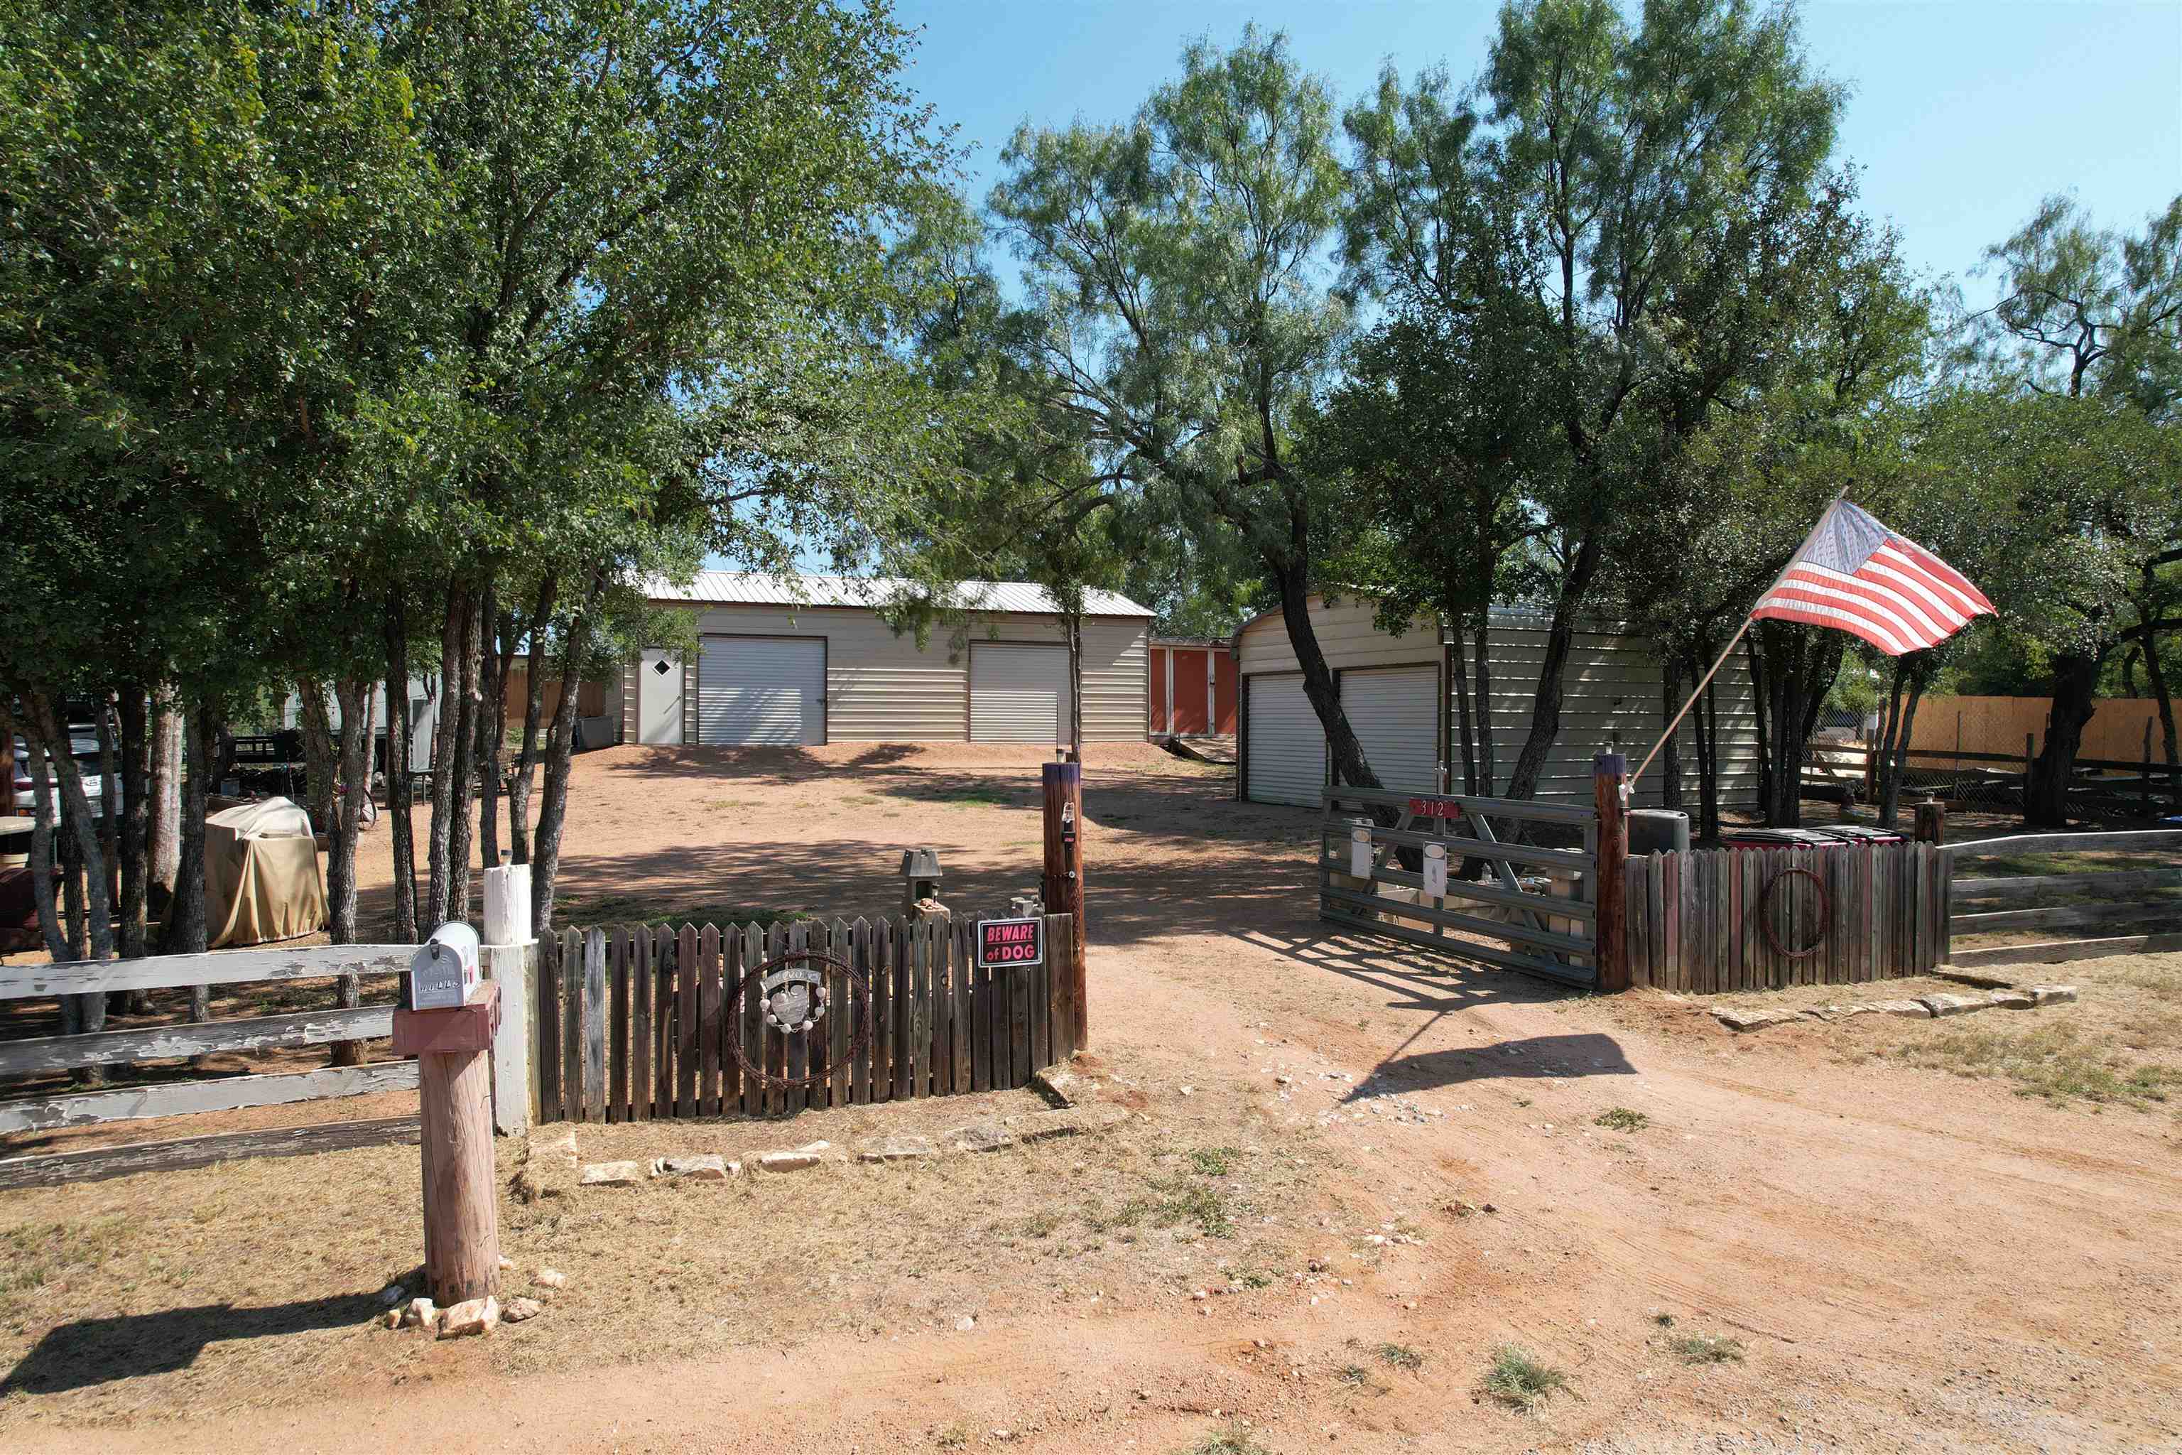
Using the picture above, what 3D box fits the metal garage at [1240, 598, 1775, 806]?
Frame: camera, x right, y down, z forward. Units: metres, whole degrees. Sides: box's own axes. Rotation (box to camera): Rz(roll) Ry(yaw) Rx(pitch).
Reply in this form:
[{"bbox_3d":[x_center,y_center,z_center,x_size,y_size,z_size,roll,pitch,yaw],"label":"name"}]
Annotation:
[{"bbox_3d":[6.980,-0.475,24.050,6.350,3.800,6.650,0,0,-22],"label":"metal garage"}]

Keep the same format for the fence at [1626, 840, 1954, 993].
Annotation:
[{"bbox_3d":[5.270,1.395,9.970,3.080,1.050,0.090,0,0,-19],"label":"fence"}]

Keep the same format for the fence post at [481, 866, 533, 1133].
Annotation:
[{"bbox_3d":[-2.950,1.367,6.750,0.220,1.340,0.220,0,0,-17],"label":"fence post"}]

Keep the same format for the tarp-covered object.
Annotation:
[{"bbox_3d":[-7.060,1.170,11.200,0.720,1.180,0.980,0,0,25],"label":"tarp-covered object"}]

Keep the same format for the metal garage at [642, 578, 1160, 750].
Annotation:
[{"bbox_3d":[-5.620,-1.740,33.950,12.250,4.200,7.400,0,0,-22],"label":"metal garage"}]

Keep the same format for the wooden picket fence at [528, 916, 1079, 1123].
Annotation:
[{"bbox_3d":[-1.360,1.450,6.900,2.750,0.950,0.100,0,0,-18],"label":"wooden picket fence"}]

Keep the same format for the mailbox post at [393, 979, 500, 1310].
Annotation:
[{"bbox_3d":[-2.080,1.360,4.350,0.290,0.970,0.400,0,0,-19],"label":"mailbox post"}]

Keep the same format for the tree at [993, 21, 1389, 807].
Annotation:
[{"bbox_3d":[1.150,-3.050,14.700,4.600,9.200,4.600,0,0,0],"label":"tree"}]

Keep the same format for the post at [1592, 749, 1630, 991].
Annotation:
[{"bbox_3d":[3.710,1.030,9.500,0.210,1.680,0.210,0,0,-17],"label":"post"}]

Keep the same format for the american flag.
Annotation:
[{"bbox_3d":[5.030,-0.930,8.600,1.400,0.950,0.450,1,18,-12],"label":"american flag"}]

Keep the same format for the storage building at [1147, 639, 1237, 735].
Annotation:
[{"bbox_3d":[2.600,-1.090,35.600,3.700,2.620,3.000,0,0,-22],"label":"storage building"}]

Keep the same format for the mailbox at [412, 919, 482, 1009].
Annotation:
[{"bbox_3d":[-2.400,0.885,4.980,0.168,0.230,0.485,-2,0,-18],"label":"mailbox"}]

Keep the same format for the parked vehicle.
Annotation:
[{"bbox_3d":[-16.000,0.830,20.900,1.900,1.720,4.700,0,0,-35],"label":"parked vehicle"}]

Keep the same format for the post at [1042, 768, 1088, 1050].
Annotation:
[{"bbox_3d":[-0.147,1.035,7.660,0.210,1.680,0.210,-1,0,-17],"label":"post"}]

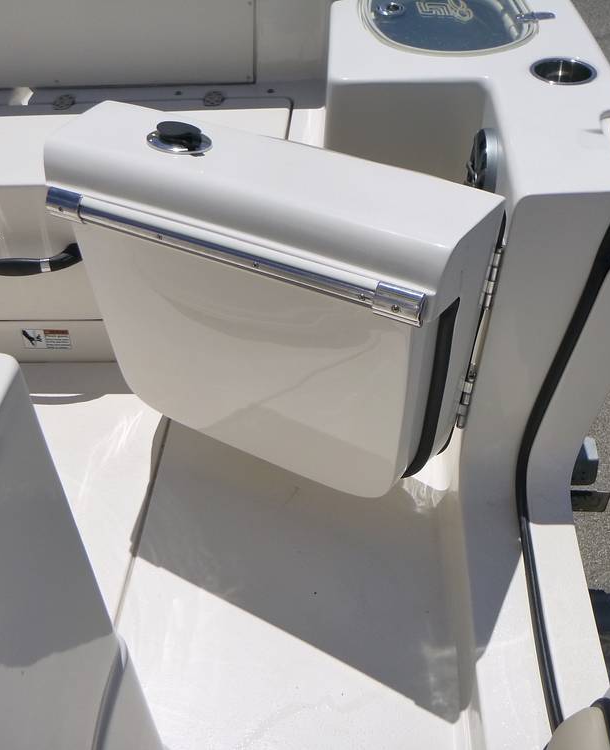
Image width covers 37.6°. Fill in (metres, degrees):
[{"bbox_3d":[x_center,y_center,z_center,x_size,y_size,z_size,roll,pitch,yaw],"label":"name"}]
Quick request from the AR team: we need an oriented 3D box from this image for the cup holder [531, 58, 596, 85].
[{"bbox_3d":[0.411,-0.450,1.446,0.103,0.085,0.103,-3,42,0],"label":"cup holder"}]

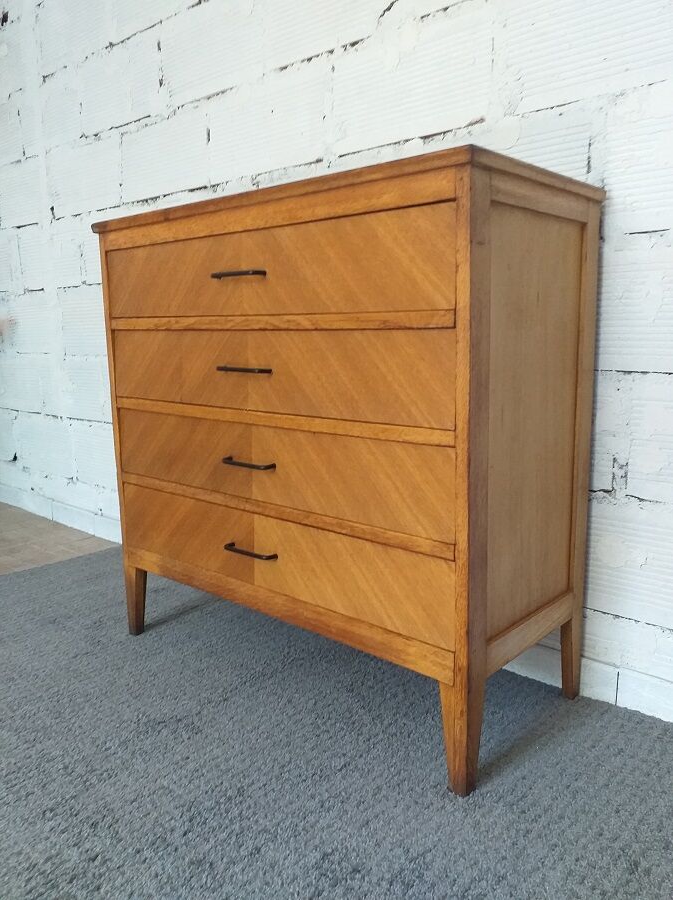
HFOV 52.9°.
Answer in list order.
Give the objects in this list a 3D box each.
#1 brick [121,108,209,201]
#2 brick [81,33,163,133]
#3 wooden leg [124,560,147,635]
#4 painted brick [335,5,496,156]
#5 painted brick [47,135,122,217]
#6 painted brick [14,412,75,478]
[{"bbox_3d":[-0.440,-0.822,1.889,0.389,0.209,0.110,8,14,39],"label":"brick"},{"bbox_3d":[-0.585,-1.051,1.963,0.409,0.207,0.110,8,14,39],"label":"brick"},{"bbox_3d":[-0.461,0.348,1.589,0.043,0.181,0.040,8,14,39],"label":"wooden leg"},{"bbox_3d":[0.172,-0.740,1.384,0.374,0.209,0.110,8,14,39],"label":"painted brick"},{"bbox_3d":[-0.751,-0.863,2.146,0.412,0.209,0.110,8,14,39],"label":"painted brick"},{"bbox_3d":[-1.086,-0.035,2.614,0.423,0.221,0.110,8,14,39],"label":"painted brick"}]

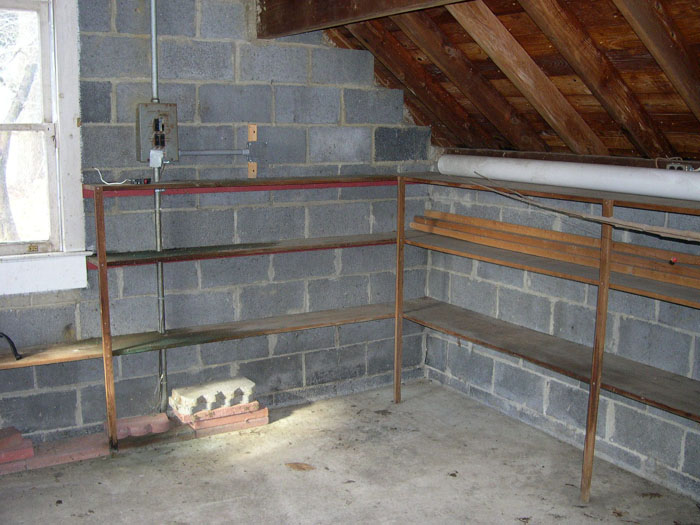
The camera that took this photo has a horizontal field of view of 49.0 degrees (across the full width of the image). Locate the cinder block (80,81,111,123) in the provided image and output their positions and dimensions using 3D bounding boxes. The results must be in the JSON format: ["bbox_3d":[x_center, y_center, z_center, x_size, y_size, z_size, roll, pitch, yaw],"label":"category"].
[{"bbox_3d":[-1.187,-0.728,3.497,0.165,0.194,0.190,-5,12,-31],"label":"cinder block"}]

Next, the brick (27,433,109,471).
[{"bbox_3d":[-1.267,0.834,3.419,0.363,0.040,0.200,-5,12,-31],"label":"brick"}]

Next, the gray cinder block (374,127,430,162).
[{"bbox_3d":[0.243,-0.675,4.447,0.380,0.193,0.194,-5,11,-31],"label":"gray cinder block"}]

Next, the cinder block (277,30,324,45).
[{"bbox_3d":[-0.298,-1.238,4.019,0.295,0.193,0.194,-5,11,-31],"label":"cinder block"}]

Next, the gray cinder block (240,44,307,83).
[{"bbox_3d":[-0.433,-1.000,3.924,0.397,0.194,0.190,-5,12,-31],"label":"gray cinder block"}]

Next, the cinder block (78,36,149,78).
[{"bbox_3d":[-1.101,-0.930,3.512,0.377,0.194,0.190,-5,12,-31],"label":"cinder block"}]

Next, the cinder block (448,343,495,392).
[{"bbox_3d":[0.772,0.584,4.448,0.194,0.193,0.396,-5,11,-31],"label":"cinder block"}]

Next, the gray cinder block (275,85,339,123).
[{"bbox_3d":[-0.270,-0.836,4.107,0.396,0.193,0.194,-5,11,-31],"label":"gray cinder block"}]

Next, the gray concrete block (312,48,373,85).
[{"bbox_3d":[-0.089,-1.032,4.133,0.397,0.194,0.190,-5,12,-31],"label":"gray concrete block"}]

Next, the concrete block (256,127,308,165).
[{"bbox_3d":[-0.447,-0.619,4.037,0.396,0.193,0.194,-5,11,-31],"label":"concrete block"}]

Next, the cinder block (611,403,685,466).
[{"bbox_3d":[1.335,0.728,3.320,0.194,0.194,0.397,-5,11,-31],"label":"cinder block"}]

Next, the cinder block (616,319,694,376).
[{"bbox_3d":[1.373,0.357,3.318,0.190,0.194,0.397,-5,12,-31],"label":"cinder block"}]

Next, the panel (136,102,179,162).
[{"bbox_3d":[-0.904,-0.607,3.605,0.175,0.266,0.075,-5,11,-31],"label":"panel"}]

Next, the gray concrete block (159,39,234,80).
[{"bbox_3d":[-0.774,-0.966,3.716,0.397,0.194,0.190,-5,12,-31],"label":"gray concrete block"}]

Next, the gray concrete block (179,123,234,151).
[{"bbox_3d":[-0.779,-0.574,3.753,0.397,0.194,0.194,-5,11,-32],"label":"gray concrete block"}]

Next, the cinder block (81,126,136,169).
[{"bbox_3d":[-1.144,-0.562,3.622,0.396,0.193,0.194,-5,11,-31],"label":"cinder block"}]

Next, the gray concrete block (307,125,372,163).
[{"bbox_3d":[-0.099,-0.647,4.244,0.396,0.193,0.194,-5,11,-31],"label":"gray concrete block"}]

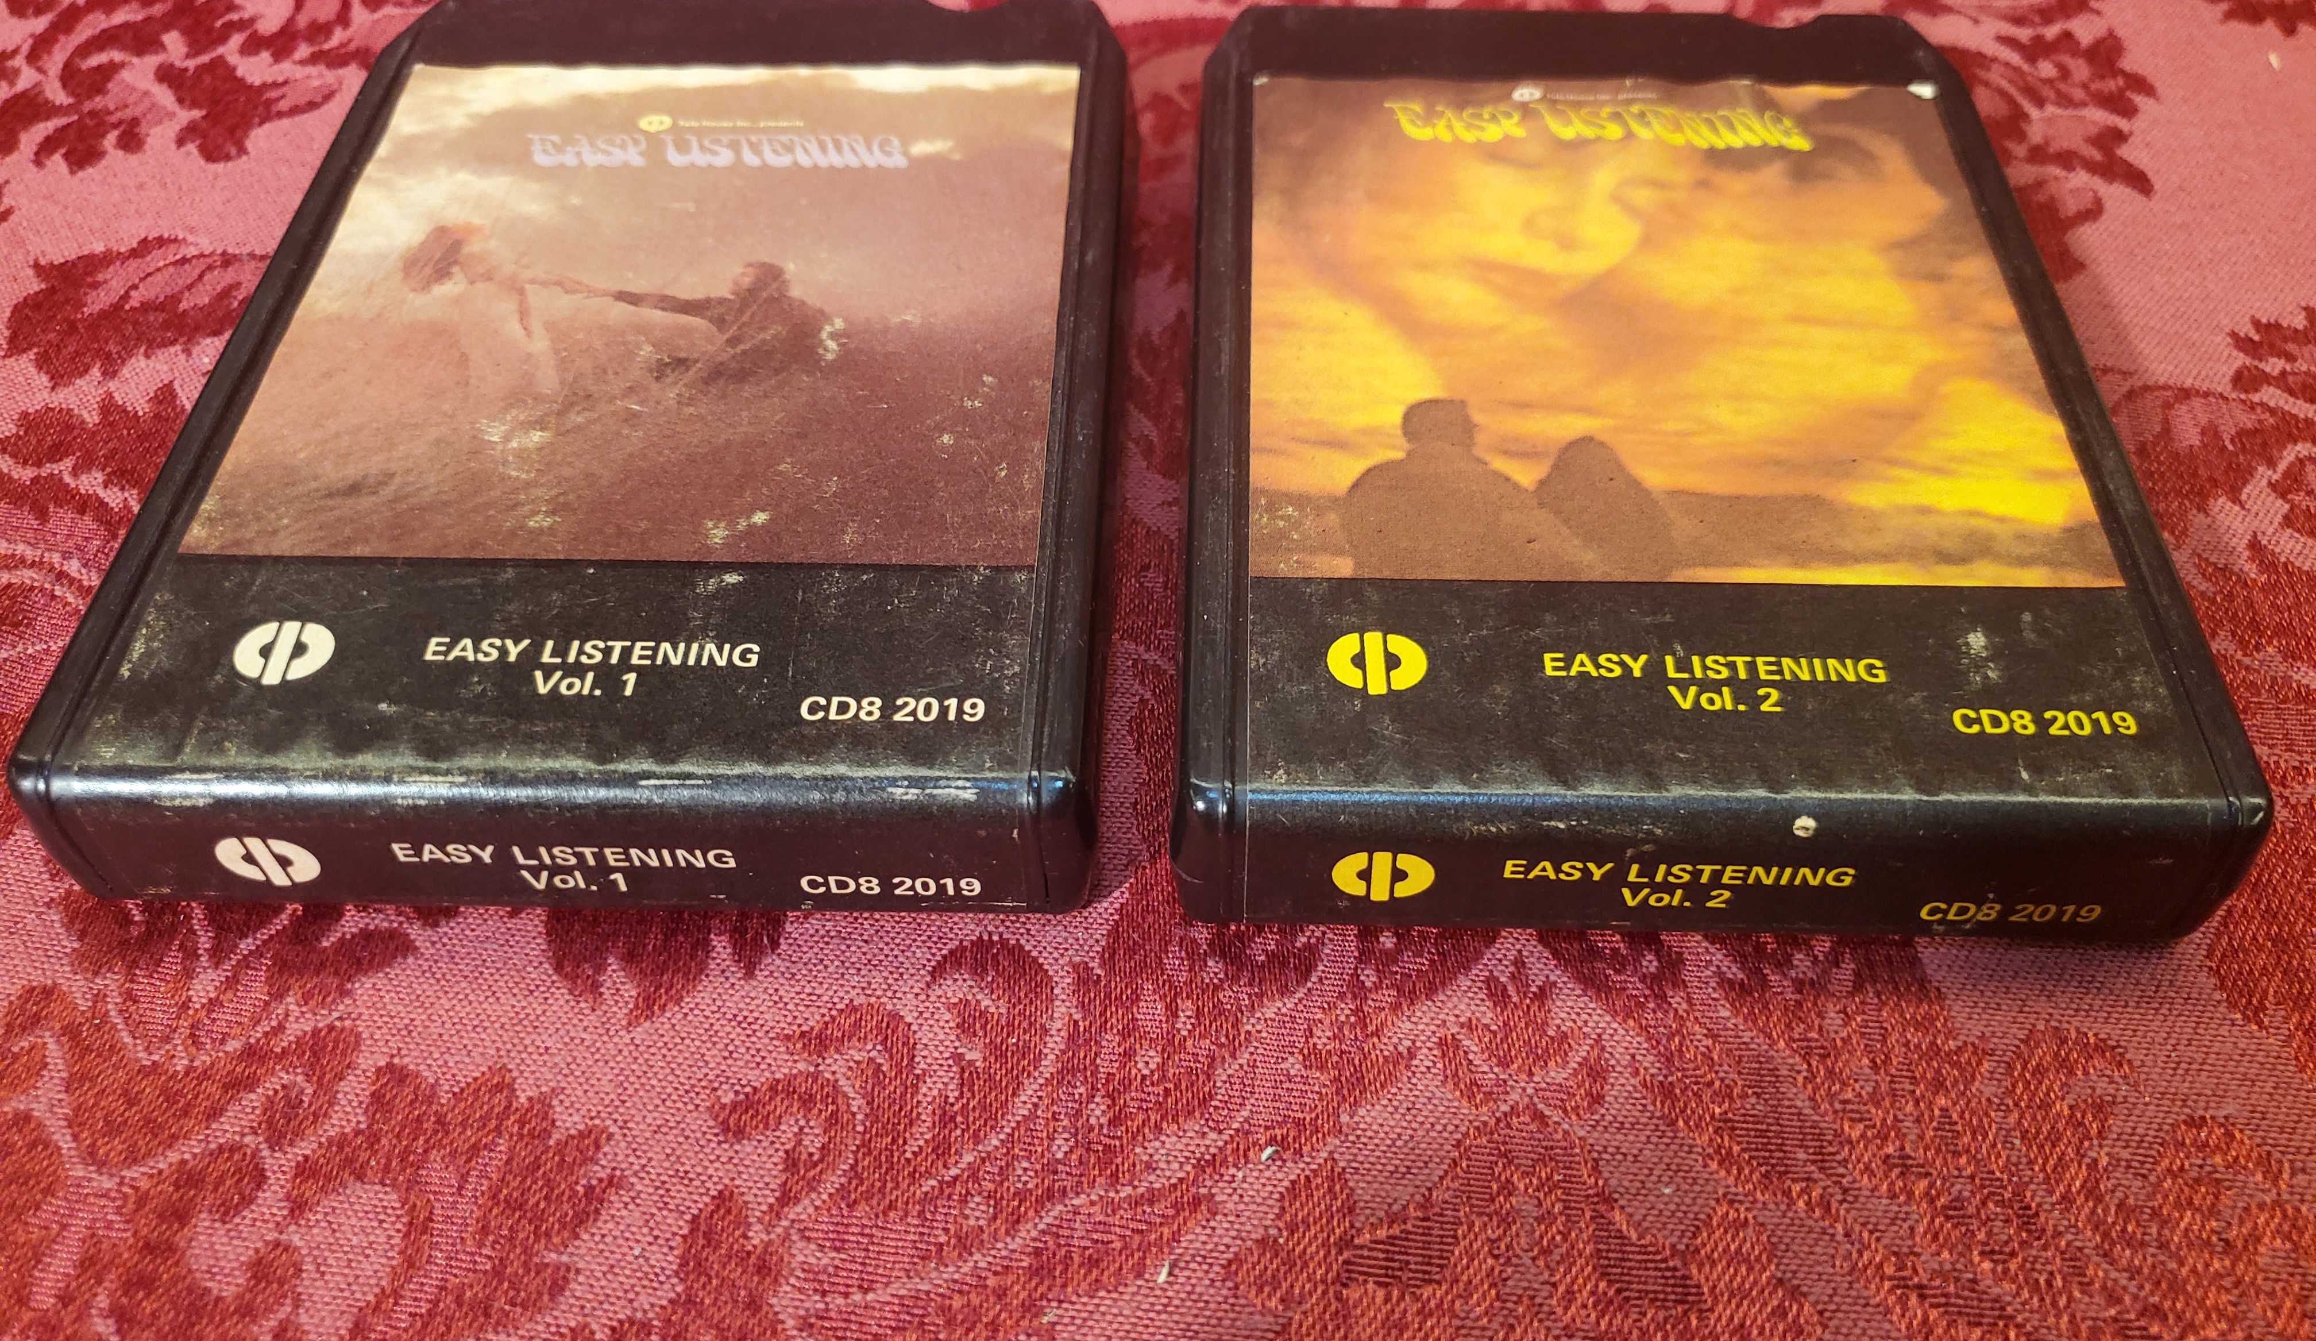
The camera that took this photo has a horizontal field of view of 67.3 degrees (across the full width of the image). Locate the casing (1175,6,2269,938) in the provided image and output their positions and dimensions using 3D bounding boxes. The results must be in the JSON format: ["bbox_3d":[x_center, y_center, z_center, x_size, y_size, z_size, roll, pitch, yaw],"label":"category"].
[{"bbox_3d":[0.055,-0.033,0.212,0.102,0.023,0.134,1,52,2],"label":"casing"}]

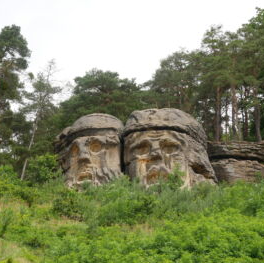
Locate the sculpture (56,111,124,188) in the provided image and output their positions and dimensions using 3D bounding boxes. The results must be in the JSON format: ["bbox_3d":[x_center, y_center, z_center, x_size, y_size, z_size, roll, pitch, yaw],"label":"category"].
[{"bbox_3d":[-4.251,2.000,168.000,6.100,7.800,5.600,-2,-6,20],"label":"sculpture"}]

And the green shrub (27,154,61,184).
[{"bbox_3d":[-8.694,3.684,165.000,3.600,3.400,3.200,0,-6,0],"label":"green shrub"}]

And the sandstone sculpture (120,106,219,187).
[{"bbox_3d":[3.751,1.800,168.000,8.600,8.300,6.300,-1,-6,13],"label":"sandstone sculpture"}]

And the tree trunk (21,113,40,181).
[{"bbox_3d":[-10.252,1.600,168.000,0.320,6.800,0.320,14,-6,1],"label":"tree trunk"}]

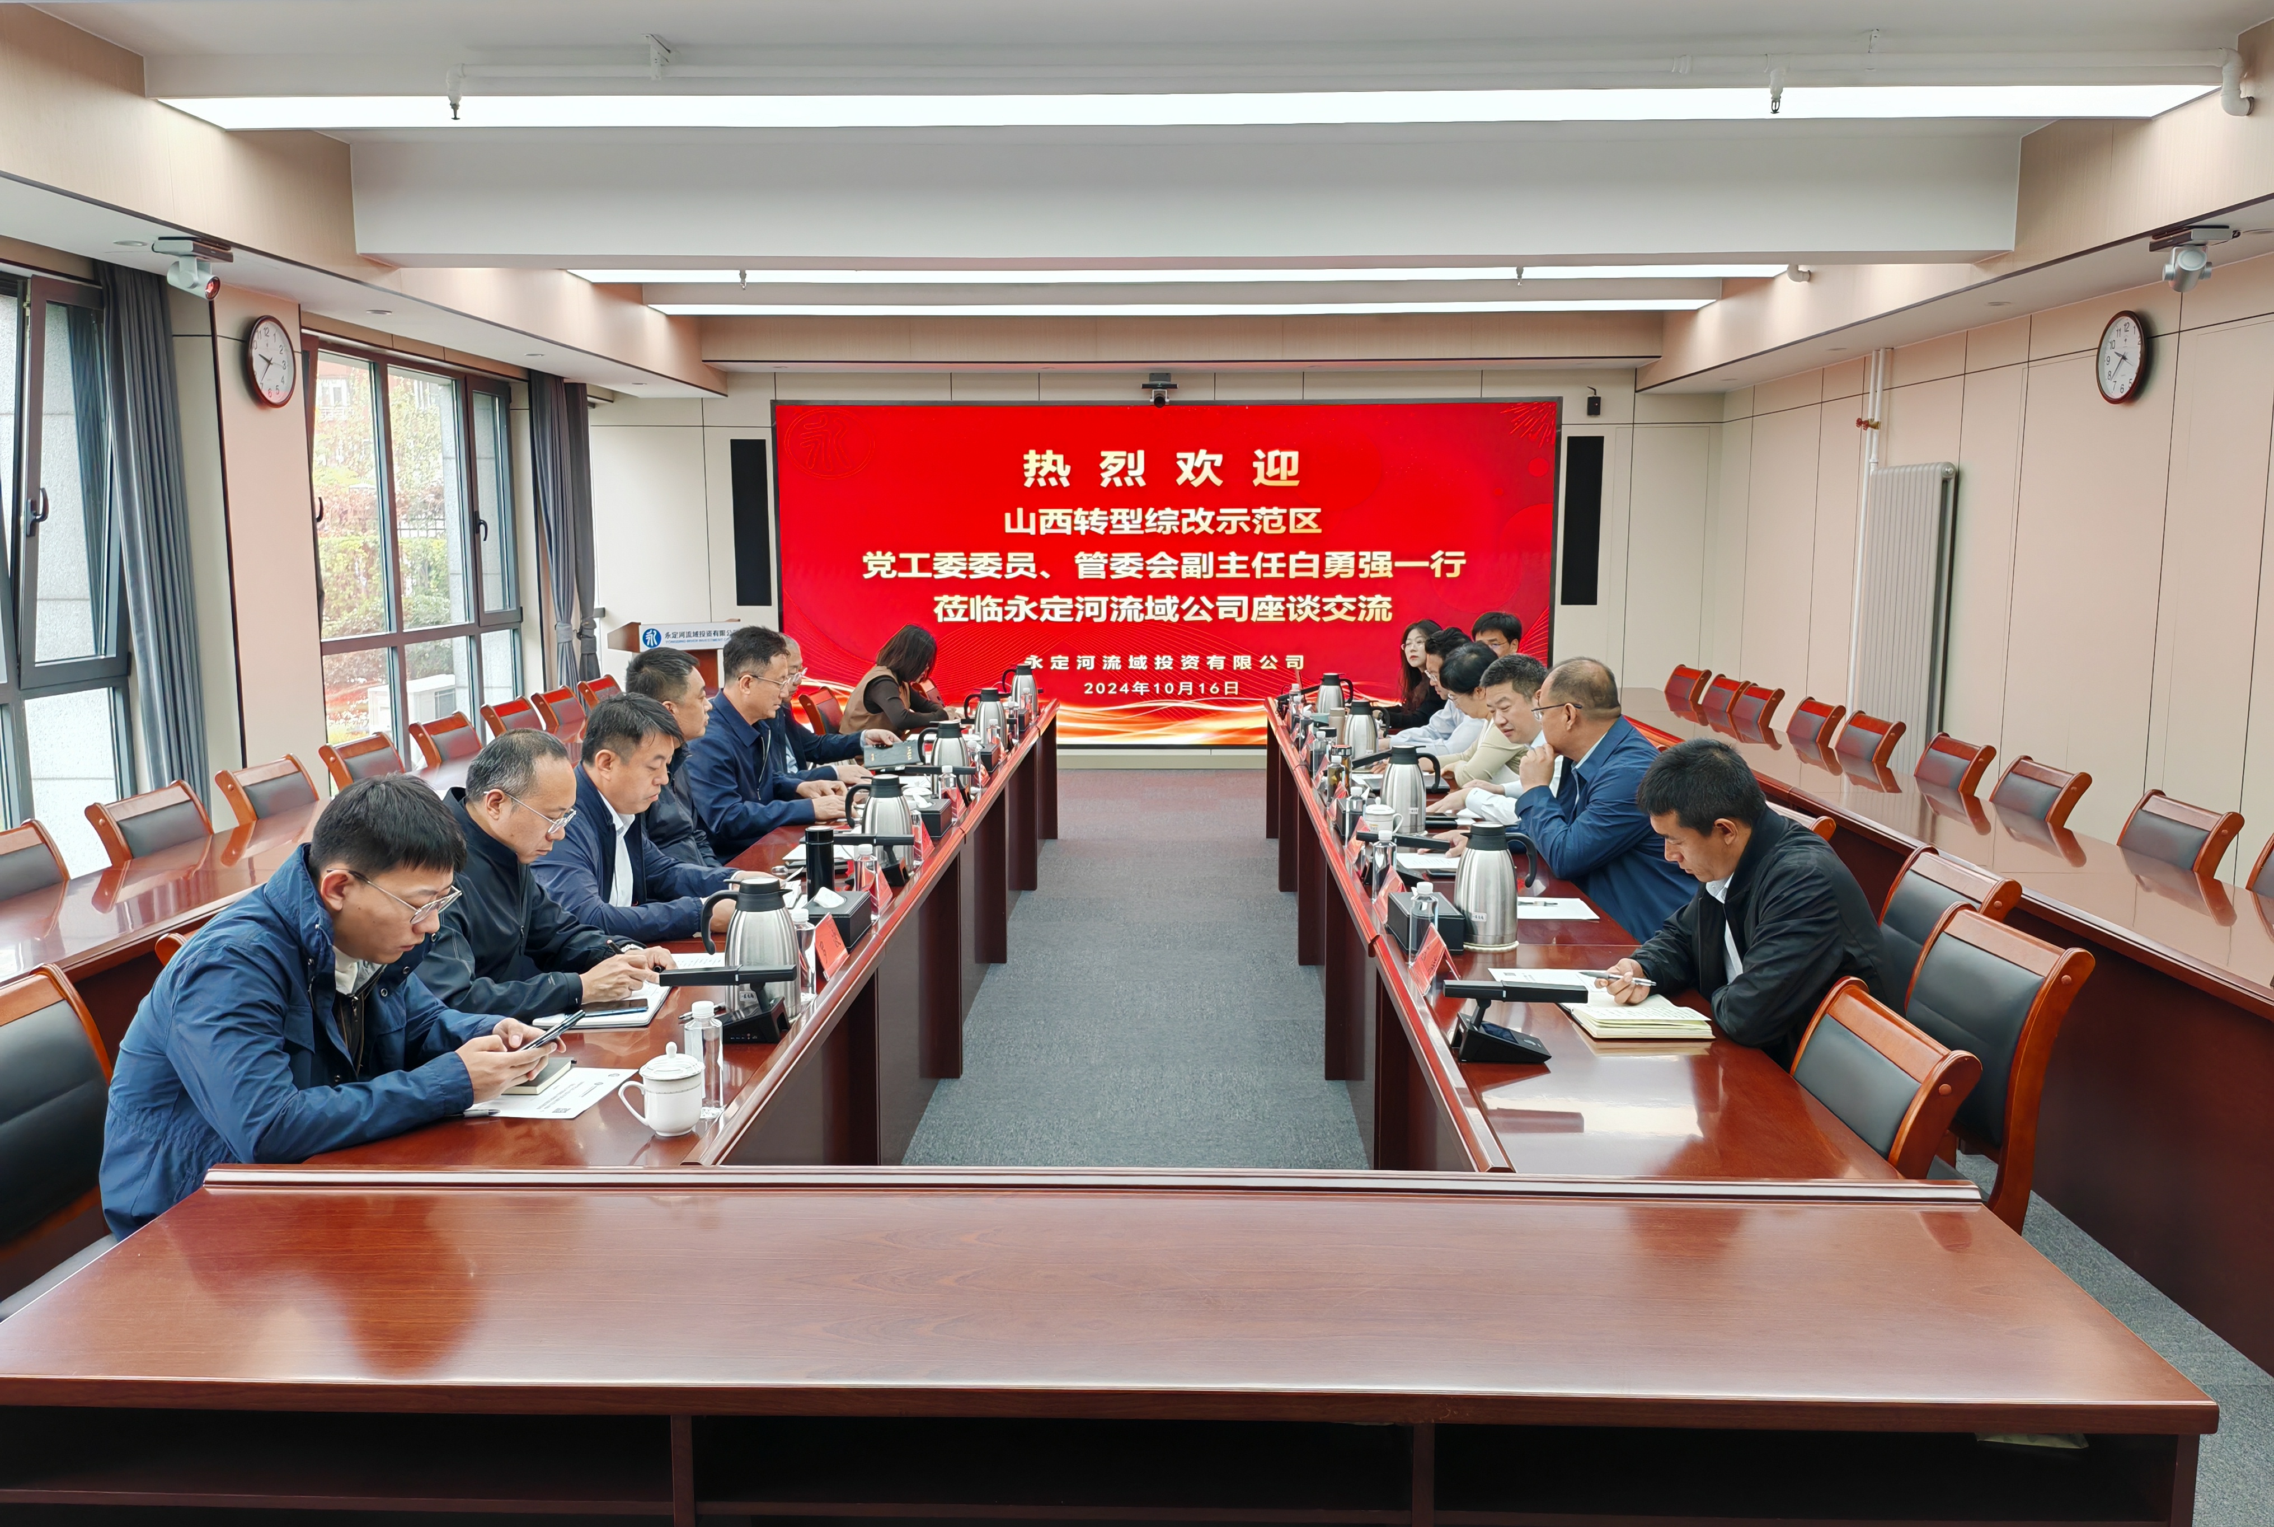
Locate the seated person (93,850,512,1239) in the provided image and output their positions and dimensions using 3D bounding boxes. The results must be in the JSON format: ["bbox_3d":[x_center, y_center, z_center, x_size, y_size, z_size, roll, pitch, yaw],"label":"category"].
[{"bbox_3d":[-1.254,0.645,2.826,0.750,1.280,0.530,0,8,2],"label":"seated person"}]

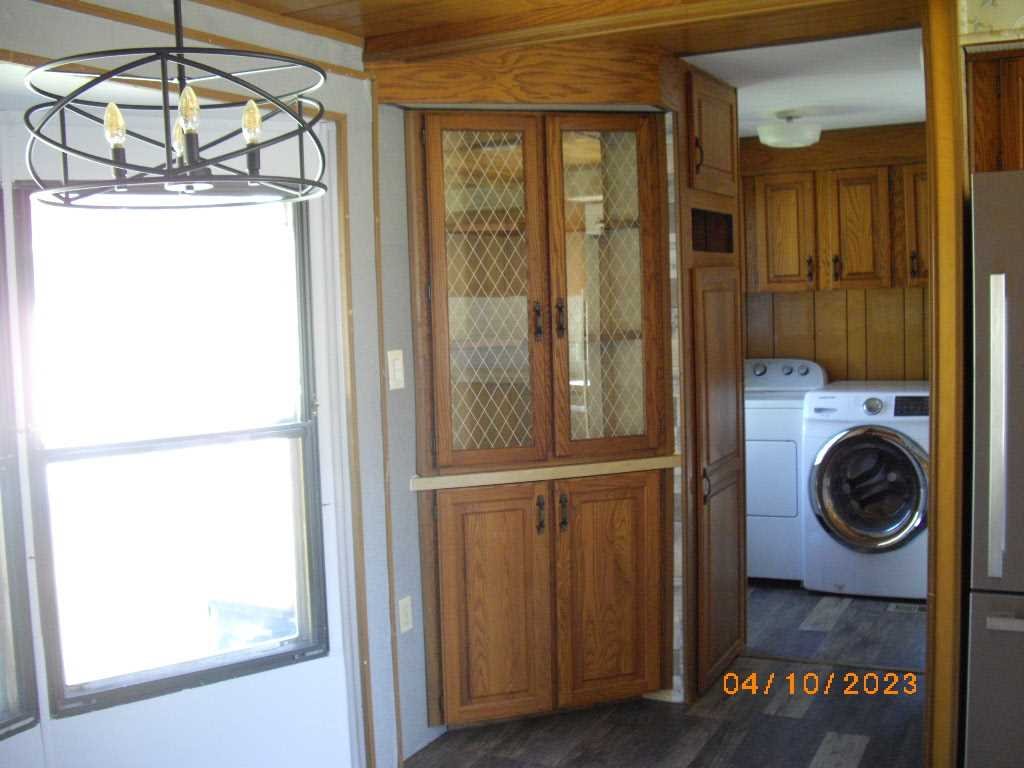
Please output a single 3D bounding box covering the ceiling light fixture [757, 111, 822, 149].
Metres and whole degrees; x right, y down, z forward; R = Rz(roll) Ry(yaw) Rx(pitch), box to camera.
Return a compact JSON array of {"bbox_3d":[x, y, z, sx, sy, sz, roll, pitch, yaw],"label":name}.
[{"bbox_3d":[1.302,-1.182,5.282,0.305,0.170,0.305,1,6,27],"label":"ceiling light fixture"}]

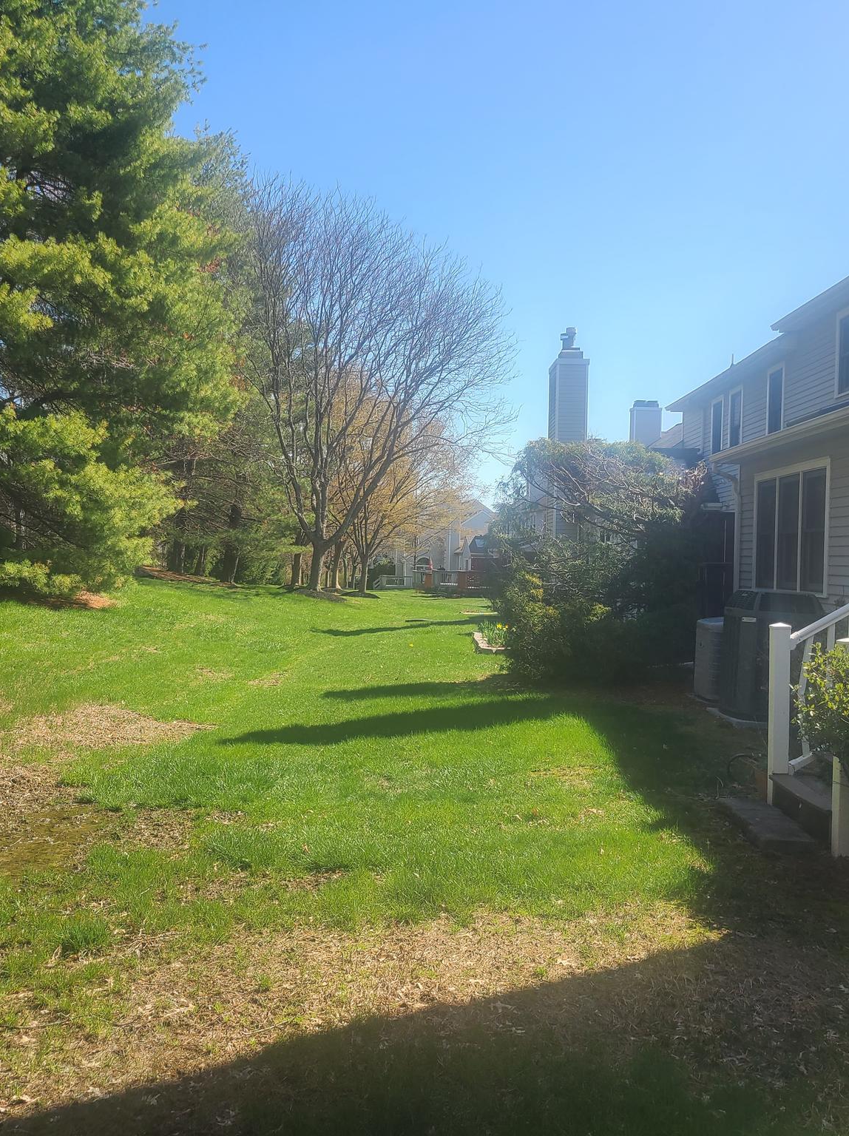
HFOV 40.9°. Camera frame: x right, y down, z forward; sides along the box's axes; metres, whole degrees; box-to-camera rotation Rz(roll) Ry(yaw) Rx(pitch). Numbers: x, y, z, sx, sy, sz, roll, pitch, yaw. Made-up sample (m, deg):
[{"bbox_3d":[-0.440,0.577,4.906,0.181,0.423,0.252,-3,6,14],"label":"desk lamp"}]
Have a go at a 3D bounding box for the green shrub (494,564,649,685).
[{"bbox_3d":[2.080,0.790,15.900,2.100,1.600,1.900,1,0,0],"label":"green shrub"}]

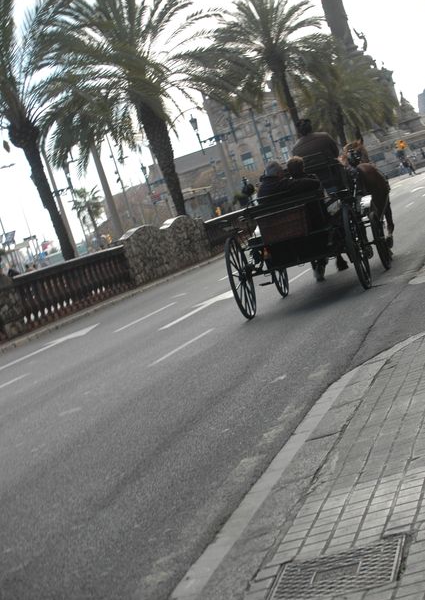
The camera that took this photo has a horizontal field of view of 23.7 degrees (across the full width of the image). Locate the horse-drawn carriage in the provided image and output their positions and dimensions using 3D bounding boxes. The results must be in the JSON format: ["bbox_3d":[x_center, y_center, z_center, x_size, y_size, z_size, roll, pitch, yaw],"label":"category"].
[{"bbox_3d":[1.202,-0.978,13.317,1.700,1.860,2.950,-15,4,21],"label":"horse-drawn carriage"}]

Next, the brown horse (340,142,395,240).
[{"bbox_3d":[2.651,-1.724,16.777,0.650,1.950,2.400,-15,4,21],"label":"brown horse"}]

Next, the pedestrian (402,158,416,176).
[{"bbox_3d":[18.493,-12.438,95.000,0.500,1.720,0.600,-16,4,18],"label":"pedestrian"}]

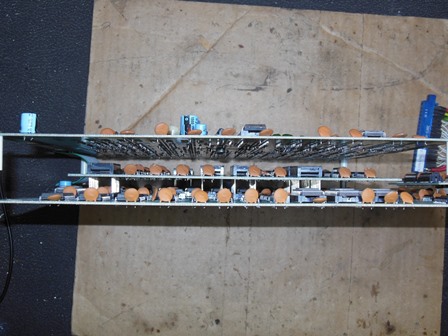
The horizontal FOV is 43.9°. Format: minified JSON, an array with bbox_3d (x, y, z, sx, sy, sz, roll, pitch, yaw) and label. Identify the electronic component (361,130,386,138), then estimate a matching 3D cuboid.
[{"bbox_3d":[0.097,-0.020,0.378,0.016,0.033,0.007,1,89,-3],"label":"electronic component"}]

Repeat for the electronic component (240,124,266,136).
[{"bbox_3d":[0.018,-0.022,0.363,0.016,0.033,0.008,1,89,-3],"label":"electronic component"}]

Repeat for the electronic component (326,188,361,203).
[{"bbox_3d":[0.077,0.018,0.360,0.016,0.033,0.007,1,89,-3],"label":"electronic component"}]

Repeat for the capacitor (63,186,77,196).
[{"bbox_3d":[-0.100,0.017,0.362,0.009,0.003,0.008,1,89,-3],"label":"capacitor"}]

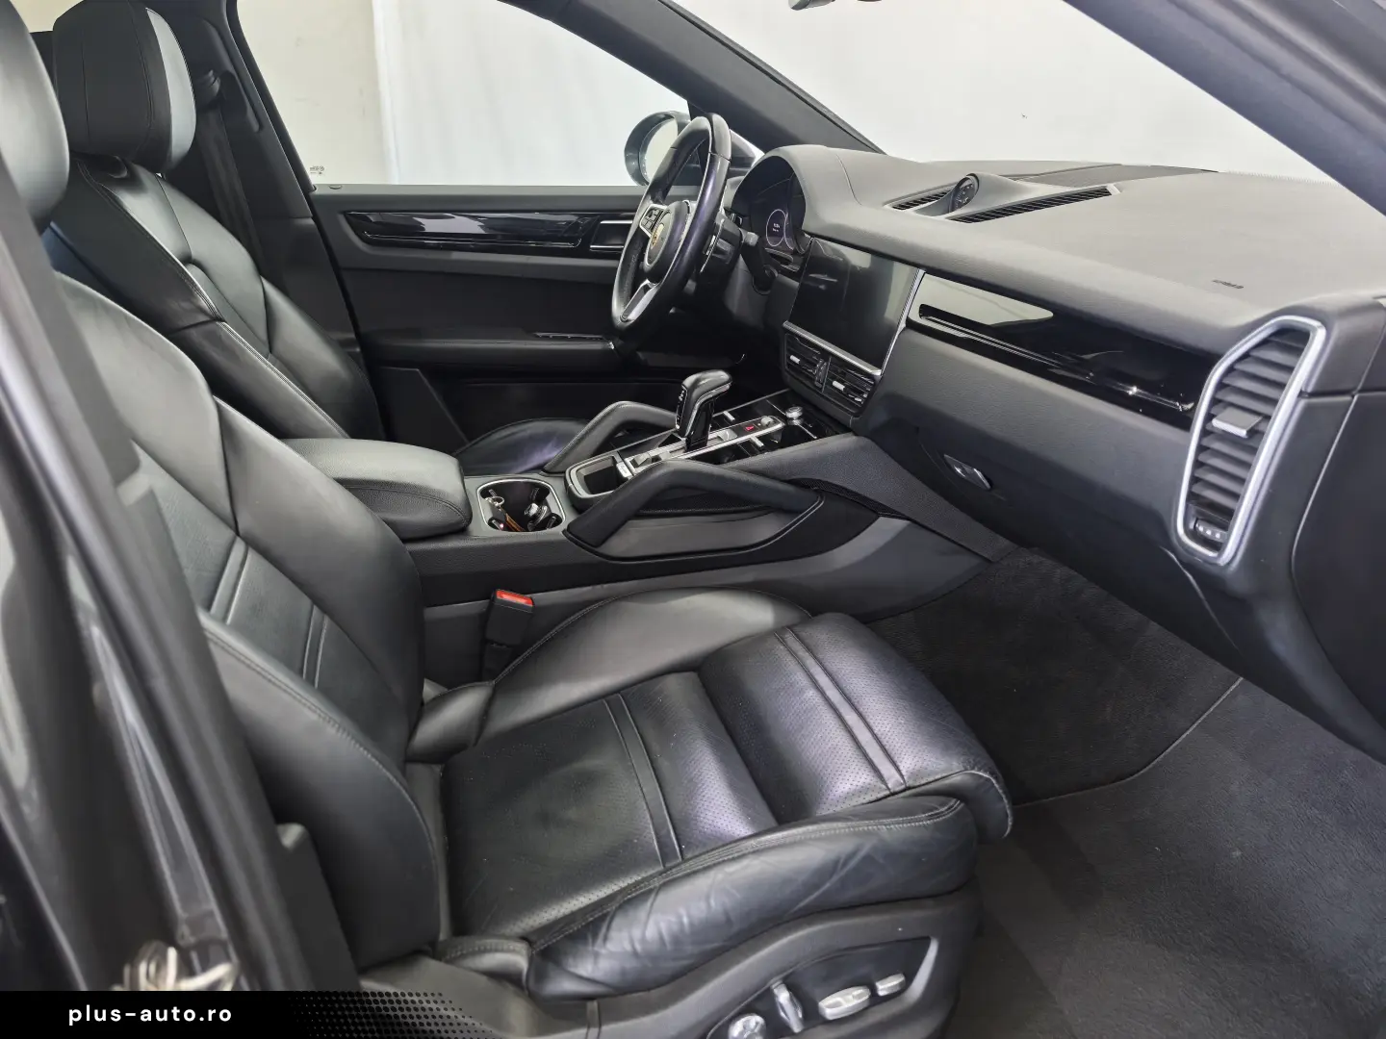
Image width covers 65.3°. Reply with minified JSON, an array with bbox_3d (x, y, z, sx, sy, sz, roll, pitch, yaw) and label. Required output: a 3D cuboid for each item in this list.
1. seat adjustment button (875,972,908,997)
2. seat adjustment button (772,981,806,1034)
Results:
[{"bbox_3d":[0.189,0.441,1.028,0.031,0.012,0.014,-18,23,-8],"label":"seat adjustment button"},{"bbox_3d":[0.089,0.453,1.005,0.015,0.054,0.018,-23,24,-6],"label":"seat adjustment button"}]

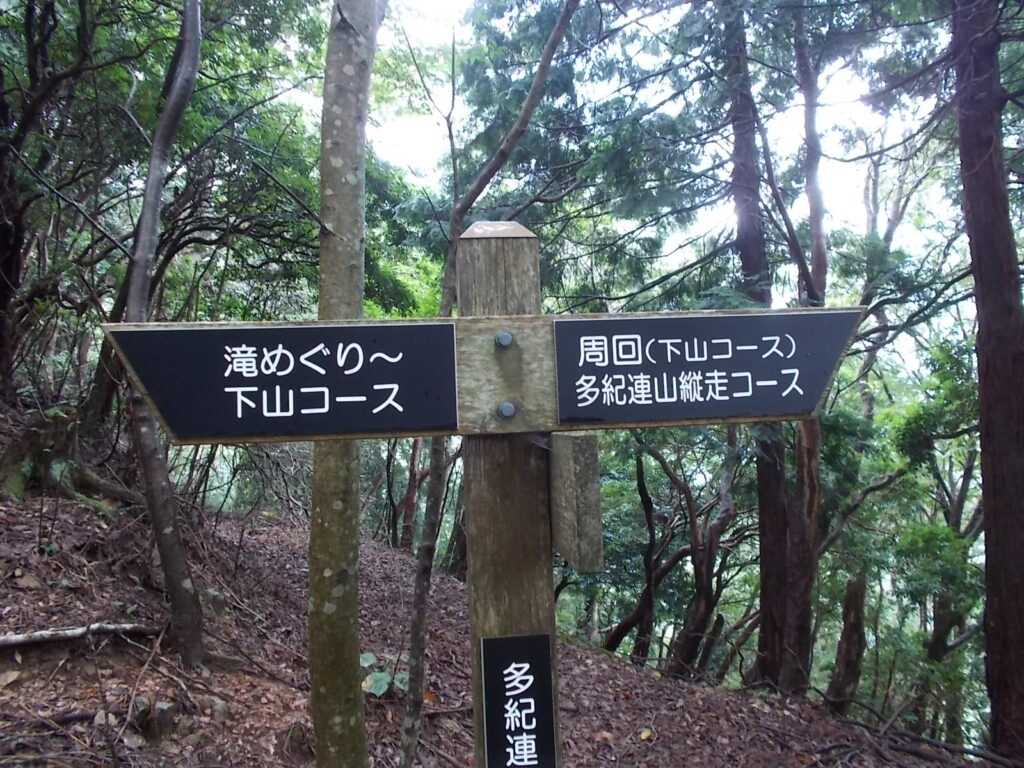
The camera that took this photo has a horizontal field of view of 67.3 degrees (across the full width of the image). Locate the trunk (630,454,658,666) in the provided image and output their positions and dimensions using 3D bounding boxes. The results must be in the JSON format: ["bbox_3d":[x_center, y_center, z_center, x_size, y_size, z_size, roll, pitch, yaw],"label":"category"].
[{"bbox_3d":[0.934,1.239,5.400,0.180,1.500,0.160,-1,-4,10],"label":"trunk"}]

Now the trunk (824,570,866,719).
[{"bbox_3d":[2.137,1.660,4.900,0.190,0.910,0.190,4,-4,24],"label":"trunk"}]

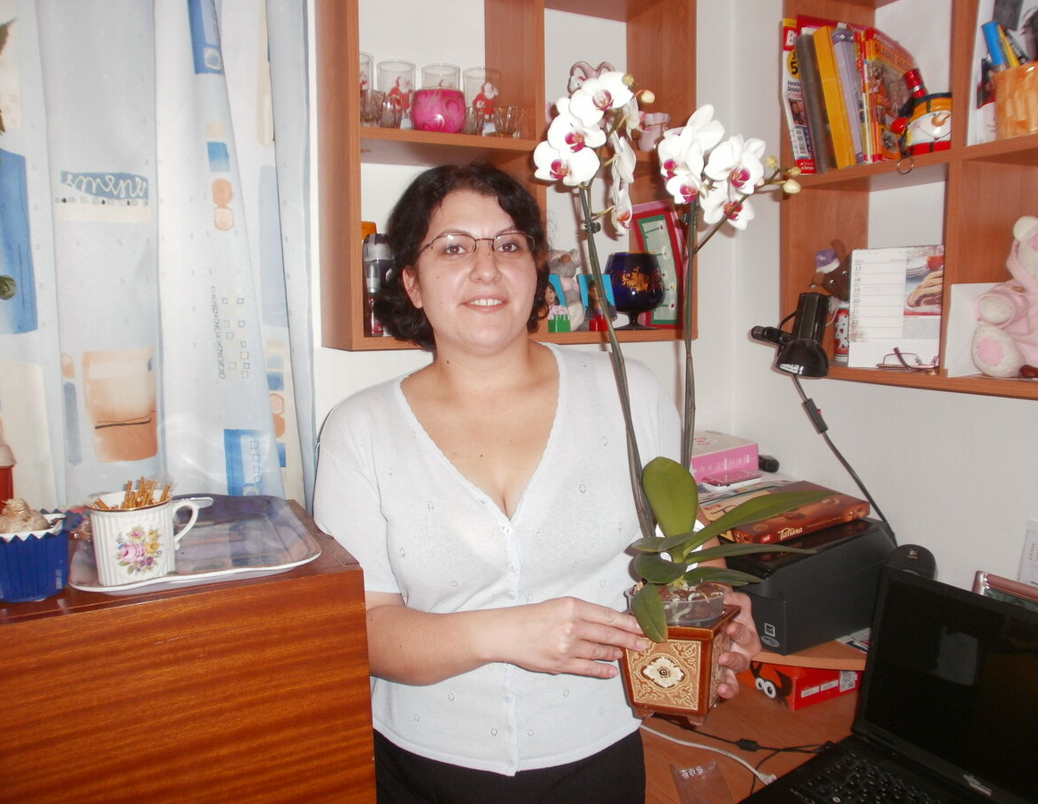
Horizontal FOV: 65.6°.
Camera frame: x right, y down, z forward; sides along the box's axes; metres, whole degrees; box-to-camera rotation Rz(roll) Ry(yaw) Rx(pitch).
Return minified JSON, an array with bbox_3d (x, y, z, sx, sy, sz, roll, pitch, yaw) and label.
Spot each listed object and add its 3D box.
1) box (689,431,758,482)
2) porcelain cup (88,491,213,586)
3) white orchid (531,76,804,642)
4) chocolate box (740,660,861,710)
[{"bbox_3d":[0.333,0.106,1.526,0.190,0.052,0.143,-8,12,-26],"label":"box"},{"bbox_3d":[-0.390,0.142,0.835,0.113,0.080,0.085,-4,7,-24],"label":"porcelain cup"},{"bbox_3d":[0.163,-0.044,0.860,0.300,0.600,0.210,0,6,3],"label":"white orchid"},{"bbox_3d":[0.462,0.435,1.341,0.175,0.057,0.170,-4,7,-27],"label":"chocolate box"}]

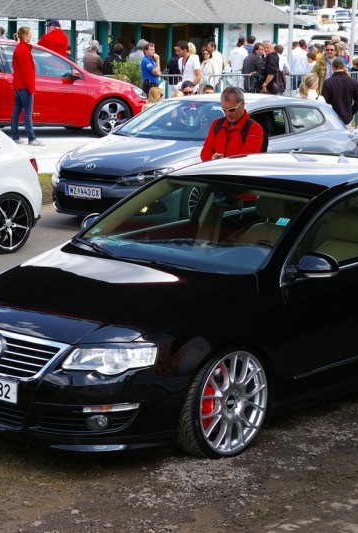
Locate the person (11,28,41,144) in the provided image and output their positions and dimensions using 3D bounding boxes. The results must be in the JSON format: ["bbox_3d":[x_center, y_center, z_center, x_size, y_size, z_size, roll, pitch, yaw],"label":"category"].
[{"bbox_3d":[-2.288,-2.699,22.258,0.420,1.740,0.460,2,10,3],"label":"person"}]

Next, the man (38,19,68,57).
[{"bbox_3d":[-2.284,-3.554,26.964,0.550,1.800,0.380,-3,11,-24],"label":"man"}]

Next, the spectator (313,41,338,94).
[{"bbox_3d":[2.319,-2.611,23.344,0.550,1.800,0.350,2,9,9],"label":"spectator"}]

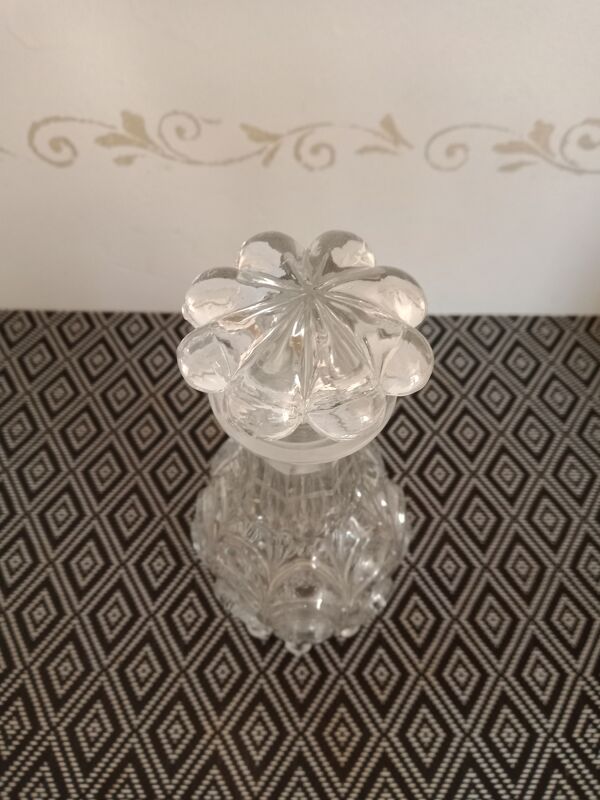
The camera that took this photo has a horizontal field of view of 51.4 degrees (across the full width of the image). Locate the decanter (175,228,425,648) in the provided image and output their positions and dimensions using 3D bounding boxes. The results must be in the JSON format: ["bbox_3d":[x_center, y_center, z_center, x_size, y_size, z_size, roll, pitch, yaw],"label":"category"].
[{"bbox_3d":[0.001,0.036,0.262,0.105,0.229,0.105,-1,59,0],"label":"decanter"}]

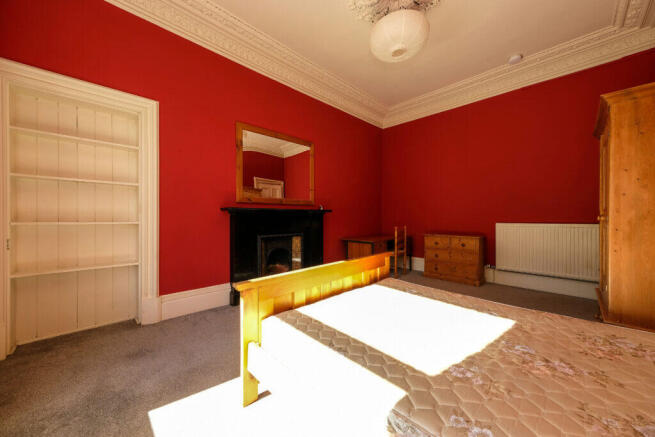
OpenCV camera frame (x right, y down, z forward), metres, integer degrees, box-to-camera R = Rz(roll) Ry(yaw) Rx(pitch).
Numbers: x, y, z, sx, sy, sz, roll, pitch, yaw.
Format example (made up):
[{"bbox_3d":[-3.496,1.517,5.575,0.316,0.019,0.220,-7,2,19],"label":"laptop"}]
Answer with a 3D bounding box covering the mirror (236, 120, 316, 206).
[{"bbox_3d":[-0.644,-0.689,3.294,1.241,0.971,0.040,-1,1,-45],"label":"mirror"}]

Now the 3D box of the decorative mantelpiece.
[{"bbox_3d":[-0.570,0.461,3.249,1.637,1.129,0.230,-1,1,-45],"label":"decorative mantelpiece"}]

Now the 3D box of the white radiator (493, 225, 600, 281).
[{"bbox_3d":[2.987,0.434,3.224,0.090,0.706,1.130,-1,1,-45],"label":"white radiator"}]

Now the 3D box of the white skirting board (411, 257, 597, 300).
[{"bbox_3d":[2.544,0.897,3.784,0.030,0.246,2.354,-1,1,-45],"label":"white skirting board"}]

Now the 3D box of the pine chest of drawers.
[{"bbox_3d":[2.085,0.654,3.928,0.380,0.728,0.835,-1,1,-45],"label":"pine chest of drawers"}]

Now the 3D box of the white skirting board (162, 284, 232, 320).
[{"bbox_3d":[-1.407,0.903,2.588,0.663,0.262,0.030,-1,1,-45],"label":"white skirting board"}]

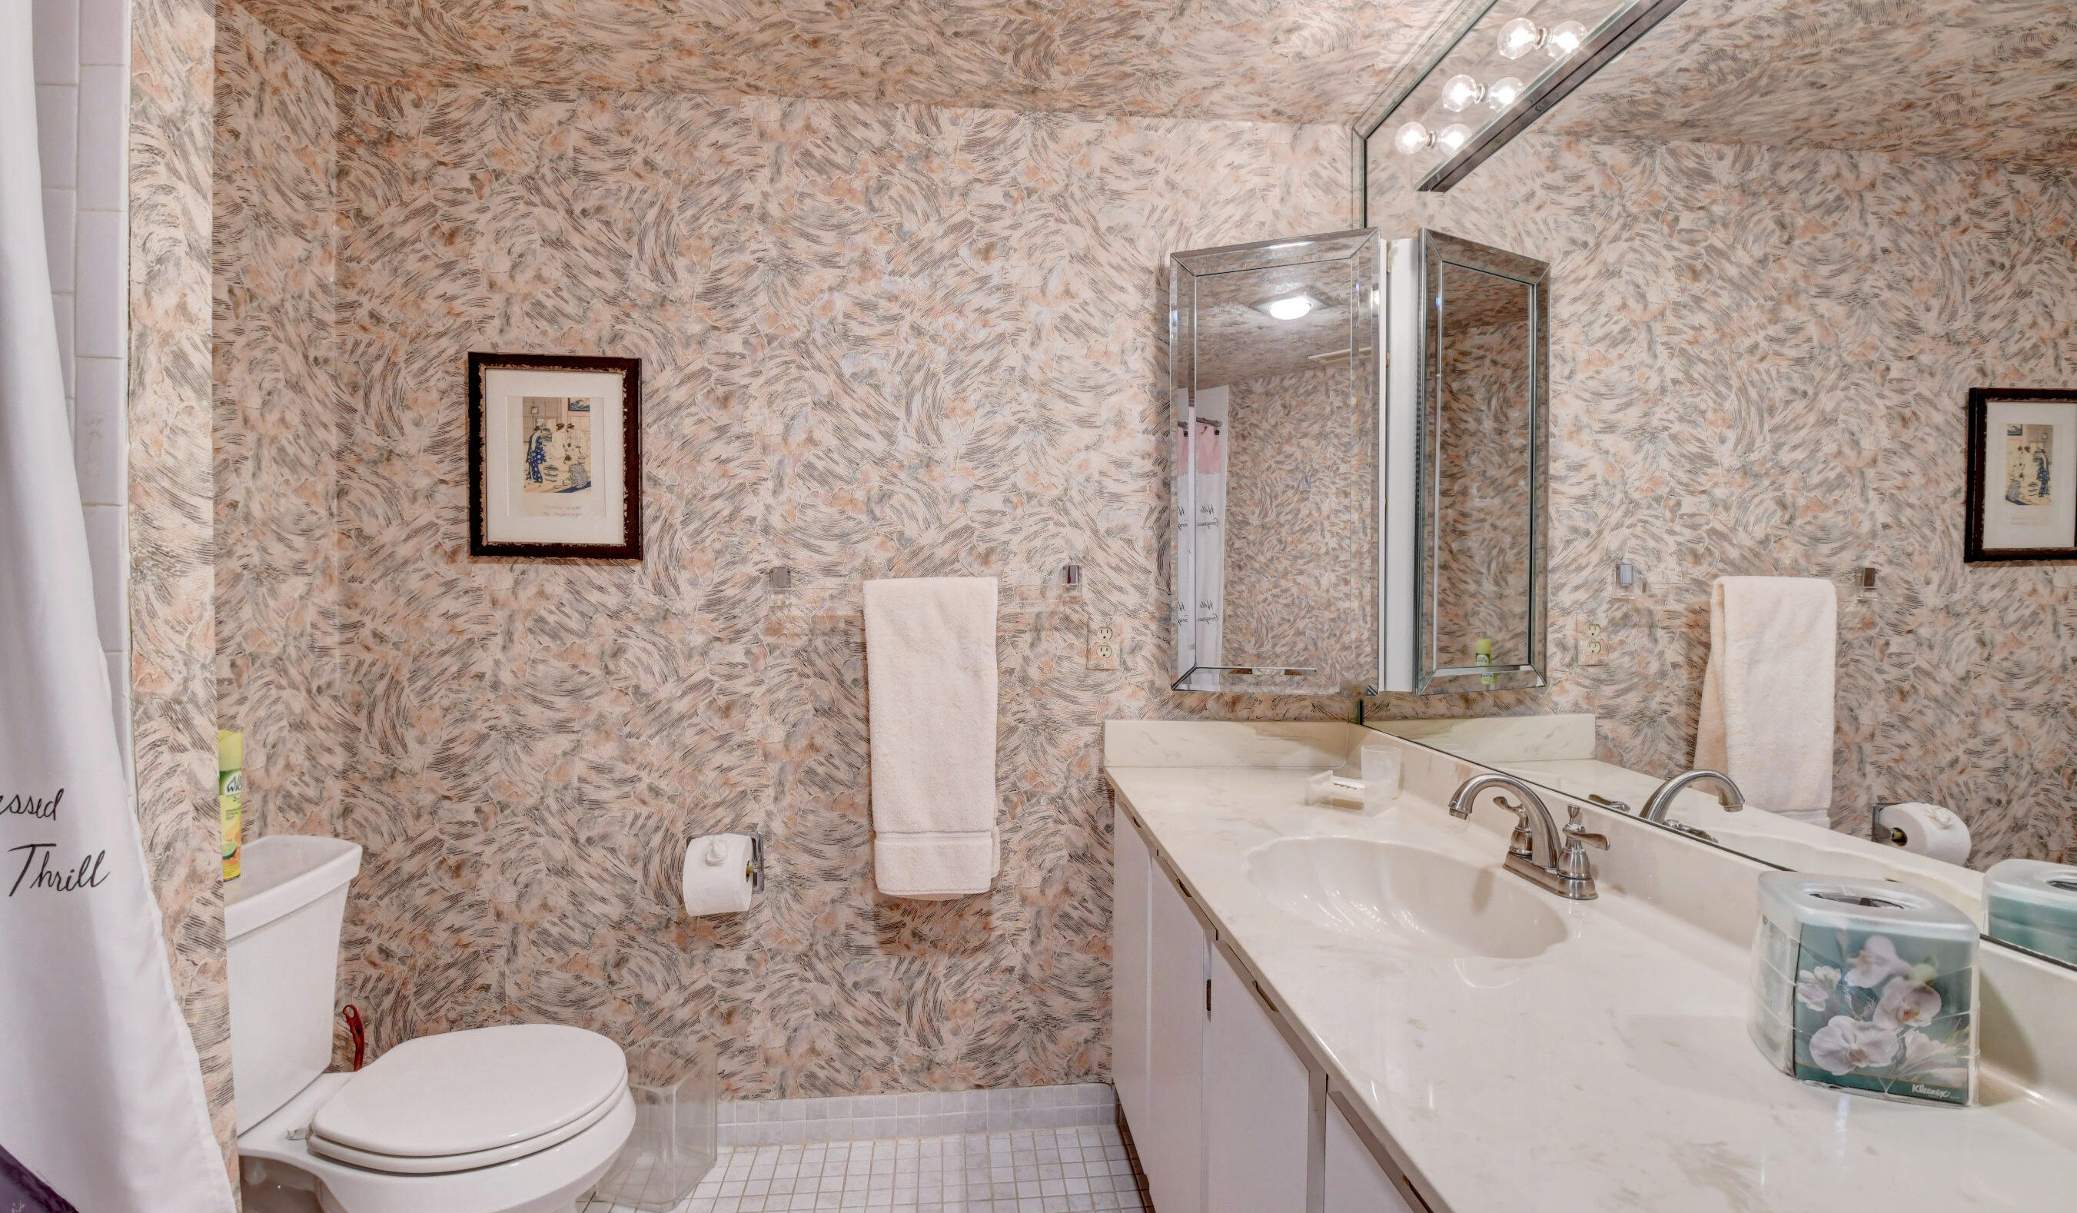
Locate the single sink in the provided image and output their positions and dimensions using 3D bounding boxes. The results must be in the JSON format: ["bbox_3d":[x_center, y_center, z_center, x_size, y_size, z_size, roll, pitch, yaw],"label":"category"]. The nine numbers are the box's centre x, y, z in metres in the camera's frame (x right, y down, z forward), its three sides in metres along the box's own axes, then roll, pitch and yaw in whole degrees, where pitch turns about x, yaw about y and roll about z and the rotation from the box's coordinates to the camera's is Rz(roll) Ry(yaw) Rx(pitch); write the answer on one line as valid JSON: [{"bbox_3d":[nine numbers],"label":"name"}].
[{"bbox_3d":[0.470,0.438,1.148,0.355,0.140,0.460,0,1,-5],"label":"single sink"}]

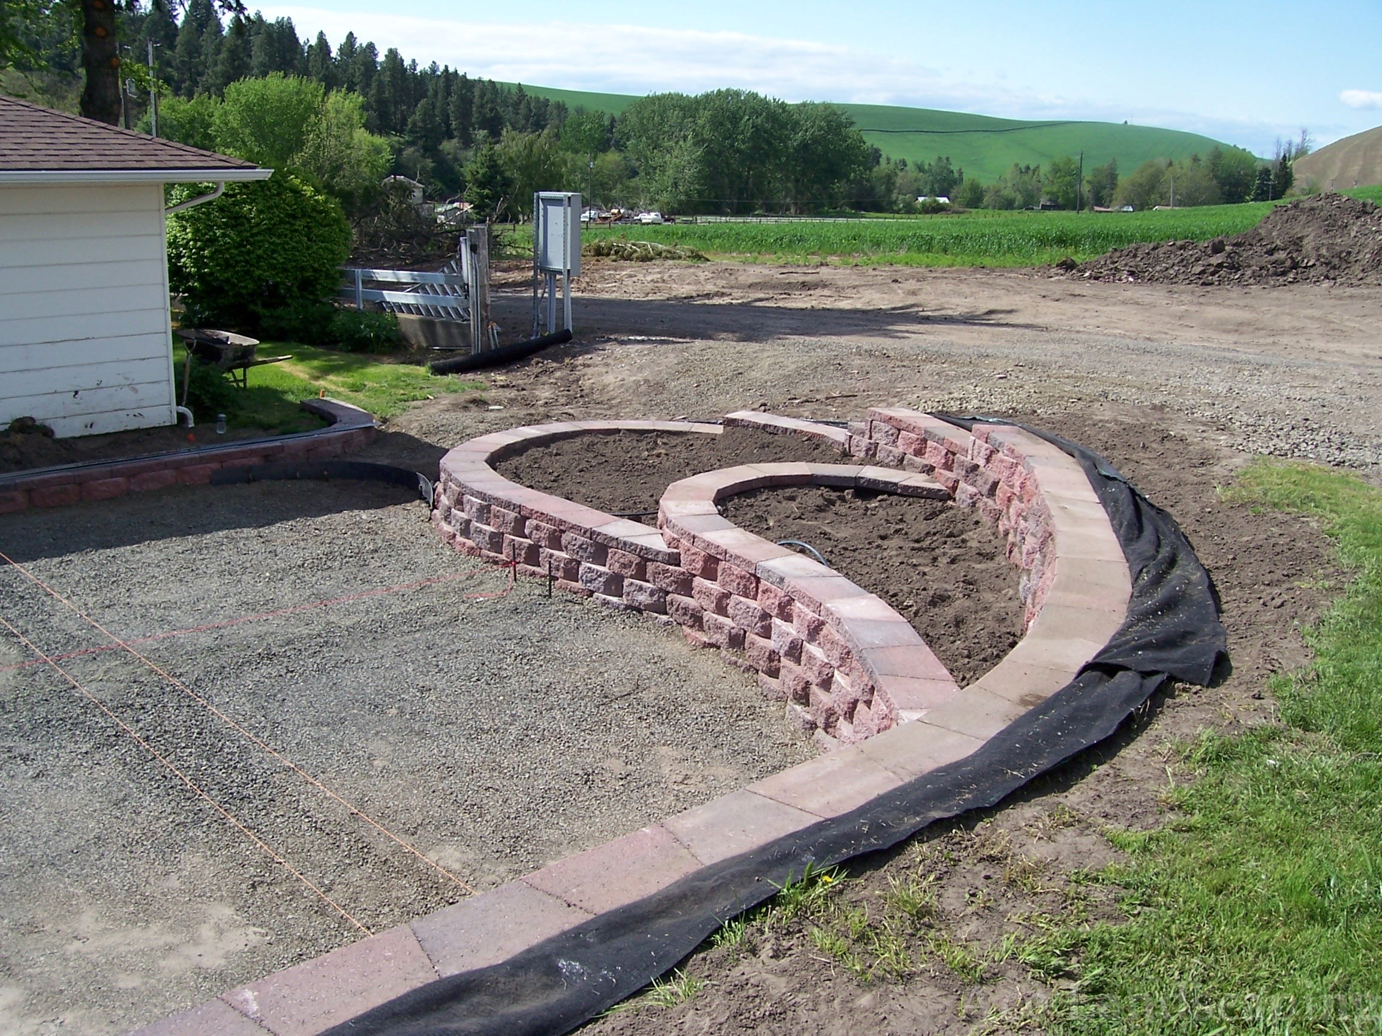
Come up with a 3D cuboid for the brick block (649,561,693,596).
[{"bbox_3d":[-0.017,0.354,8.079,0.280,0.152,0.430,-11,18,-40],"label":"brick block"}]

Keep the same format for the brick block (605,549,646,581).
[{"bbox_3d":[-0.286,0.280,8.365,0.280,0.152,0.420,-11,18,-40],"label":"brick block"}]

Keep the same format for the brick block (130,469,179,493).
[{"bbox_3d":[-4.693,-0.332,11.710,0.280,0.152,0.420,13,19,42],"label":"brick block"}]

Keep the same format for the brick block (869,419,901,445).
[{"bbox_3d":[1.727,-0.696,11.196,0.280,0.152,0.430,-5,15,-24],"label":"brick block"}]

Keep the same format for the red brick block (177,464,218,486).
[{"bbox_3d":[-4.414,-0.401,12.006,0.280,0.152,0.420,13,18,40],"label":"red brick block"}]

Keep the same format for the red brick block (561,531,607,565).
[{"bbox_3d":[-0.568,0.196,8.688,0.280,0.152,0.430,-11,18,-40],"label":"red brick block"}]

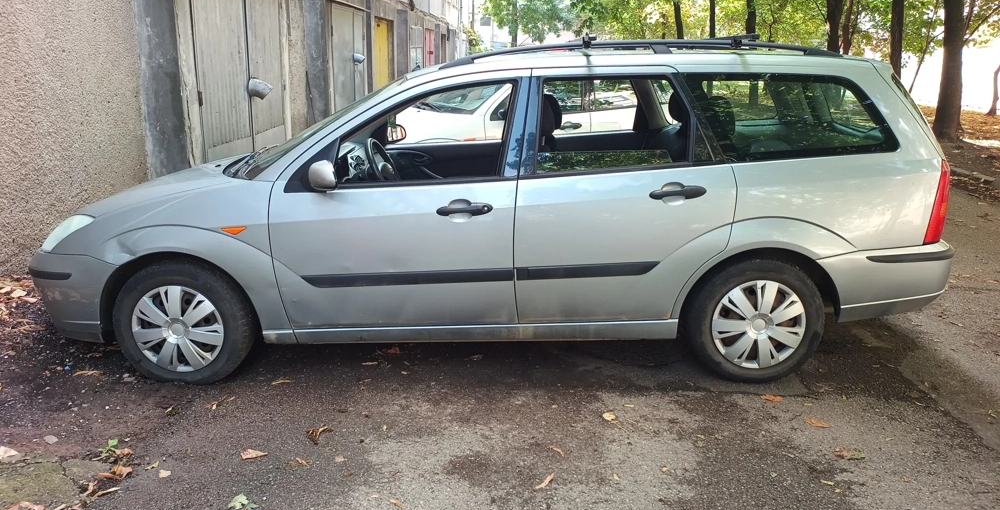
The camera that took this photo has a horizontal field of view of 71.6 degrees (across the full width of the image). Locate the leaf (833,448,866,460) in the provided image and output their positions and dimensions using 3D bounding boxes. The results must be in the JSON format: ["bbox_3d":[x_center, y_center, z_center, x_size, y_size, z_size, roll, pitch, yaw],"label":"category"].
[{"bbox_3d":[1.301,0.745,2.582,0.122,0.022,0.060,-1,15,1],"label":"leaf"}]

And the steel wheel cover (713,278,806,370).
[{"bbox_3d":[1.157,0.311,3.101,0.416,0.416,0.050,-1,15,1],"label":"steel wheel cover"}]

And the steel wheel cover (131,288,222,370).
[{"bbox_3d":[-1.458,0.338,3.147,0.412,0.412,0.055,-1,16,1],"label":"steel wheel cover"}]

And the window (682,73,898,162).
[{"bbox_3d":[1.238,-0.589,2.956,0.950,0.410,0.060,-1,-4,1],"label":"window"}]

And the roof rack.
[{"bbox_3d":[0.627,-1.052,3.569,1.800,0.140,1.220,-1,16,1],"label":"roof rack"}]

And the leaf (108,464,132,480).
[{"bbox_3d":[-1.401,0.803,2.560,0.090,0.028,0.070,-11,19,-31],"label":"leaf"}]

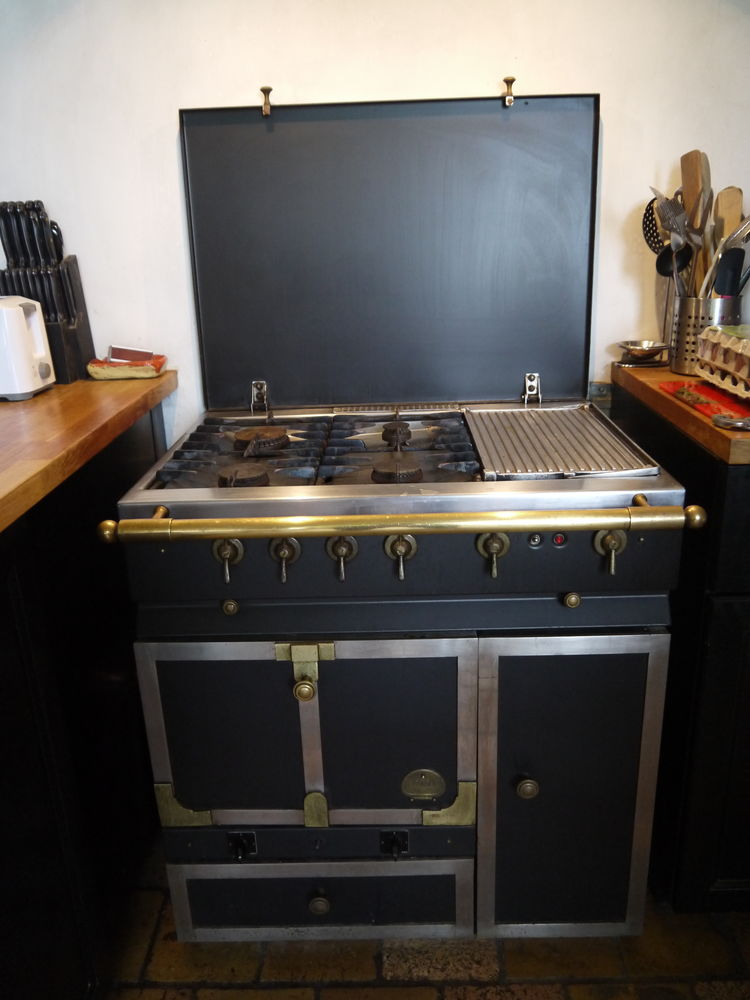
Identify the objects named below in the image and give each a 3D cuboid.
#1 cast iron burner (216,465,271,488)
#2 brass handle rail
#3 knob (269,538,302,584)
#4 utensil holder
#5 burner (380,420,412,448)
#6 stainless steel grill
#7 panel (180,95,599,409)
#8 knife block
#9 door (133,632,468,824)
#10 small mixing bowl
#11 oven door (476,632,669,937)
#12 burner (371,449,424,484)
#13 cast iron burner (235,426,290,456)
[{"bbox_3d":[-0.216,-0.036,1.338,0.085,0.025,0.085,-1,20,2],"label":"cast iron burner"},{"bbox_3d":[0.037,0.025,1.240,0.907,0.035,0.104,-1,19,2],"label":"brass handle rail"},{"bbox_3d":[-0.134,0.091,1.208,0.046,0.074,0.028,-1,20,2],"label":"knob"},{"bbox_3d":[0.663,-0.334,1.629,0.122,0.150,0.122,-1,20,2],"label":"utensil holder"},{"bbox_3d":[0.047,-0.141,1.734,0.065,0.037,0.065,-1,19,2],"label":"burner"},{"bbox_3d":[0.333,-0.121,1.575,0.289,0.021,0.496,-1,19,2],"label":"stainless steel grill"},{"bbox_3d":[0.037,-0.499,1.695,0.827,0.602,0.042,-1,16,2],"label":"panel"},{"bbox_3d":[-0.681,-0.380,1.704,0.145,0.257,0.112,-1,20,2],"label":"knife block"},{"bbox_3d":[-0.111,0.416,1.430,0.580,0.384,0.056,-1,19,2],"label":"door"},{"bbox_3d":[0.612,-0.337,1.847,0.113,0.035,0.113,-1,19,2],"label":"small mixing bowl"},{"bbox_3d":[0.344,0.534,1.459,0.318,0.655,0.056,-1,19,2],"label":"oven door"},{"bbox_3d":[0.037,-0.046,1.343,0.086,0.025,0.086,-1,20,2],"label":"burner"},{"bbox_3d":[-0.218,-0.115,1.571,0.106,0.026,0.106,-1,20,2],"label":"cast iron burner"}]

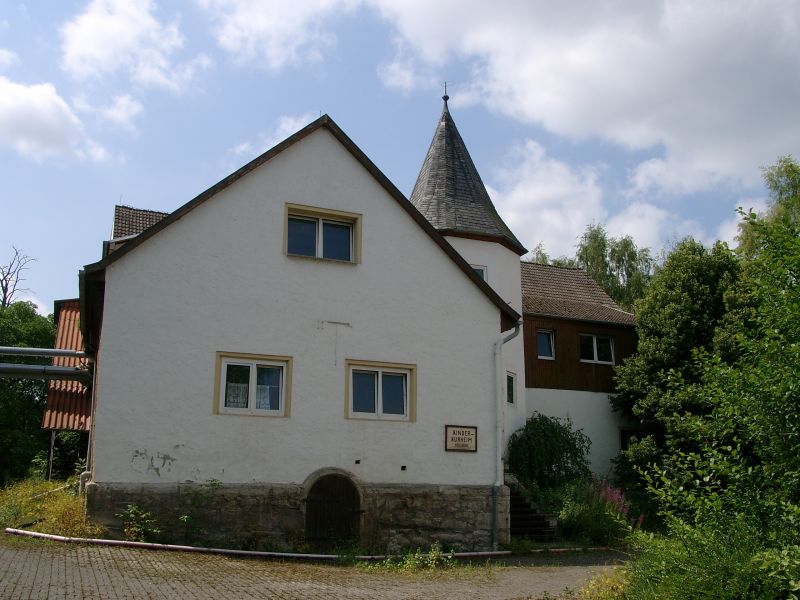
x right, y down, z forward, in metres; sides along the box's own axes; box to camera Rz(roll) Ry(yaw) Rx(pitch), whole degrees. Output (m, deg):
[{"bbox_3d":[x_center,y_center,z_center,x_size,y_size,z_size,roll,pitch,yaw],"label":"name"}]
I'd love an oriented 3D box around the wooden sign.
[{"bbox_3d":[1.438,3.211,18.131,0.825,0.585,0.050,6,-14,-24],"label":"wooden sign"}]

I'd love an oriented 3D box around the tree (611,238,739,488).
[{"bbox_3d":[7.859,2.079,22.487,3.700,7.962,3.700,6,-14,-24],"label":"tree"}]

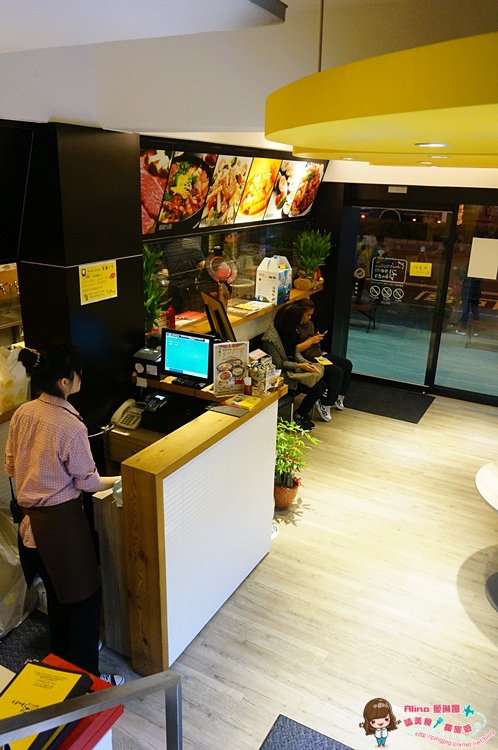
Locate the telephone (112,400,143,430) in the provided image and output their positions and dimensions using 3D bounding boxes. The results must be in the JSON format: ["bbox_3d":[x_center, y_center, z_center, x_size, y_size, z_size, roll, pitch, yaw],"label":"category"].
[{"bbox_3d":[-0.693,0.222,3.387,0.185,0.100,0.220,5,19,10],"label":"telephone"}]

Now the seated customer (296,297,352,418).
[{"bbox_3d":[0.630,-0.188,5.788,0.740,1.120,0.500,13,22,29],"label":"seated customer"}]

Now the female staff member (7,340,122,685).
[{"bbox_3d":[-0.784,0.621,2.562,0.480,1.580,0.470,-9,21,-27],"label":"female staff member"}]

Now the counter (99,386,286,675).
[{"bbox_3d":[-0.464,0.659,3.296,0.875,1.062,1.295,11,21,26],"label":"counter"}]

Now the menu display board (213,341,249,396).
[{"bbox_3d":[-0.088,-0.046,3.281,0.218,0.305,0.070,-9,21,-27],"label":"menu display board"}]

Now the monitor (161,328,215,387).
[{"bbox_3d":[-0.345,-0.106,3.409,0.360,0.320,0.170,11,21,26],"label":"monitor"}]

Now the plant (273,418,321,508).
[{"bbox_3d":[0.297,0.627,4.081,0.380,0.660,0.380,1,19,0],"label":"plant"}]

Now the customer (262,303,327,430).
[{"bbox_3d":[0.438,-0.078,5.604,0.650,1.170,0.470,3,19,4],"label":"customer"}]

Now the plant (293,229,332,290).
[{"bbox_3d":[0.687,-1.245,6.333,0.420,0.640,0.400,1,19,0],"label":"plant"}]

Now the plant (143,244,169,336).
[{"bbox_3d":[-0.681,-0.530,4.025,0.250,0.690,0.250,11,21,26],"label":"plant"}]

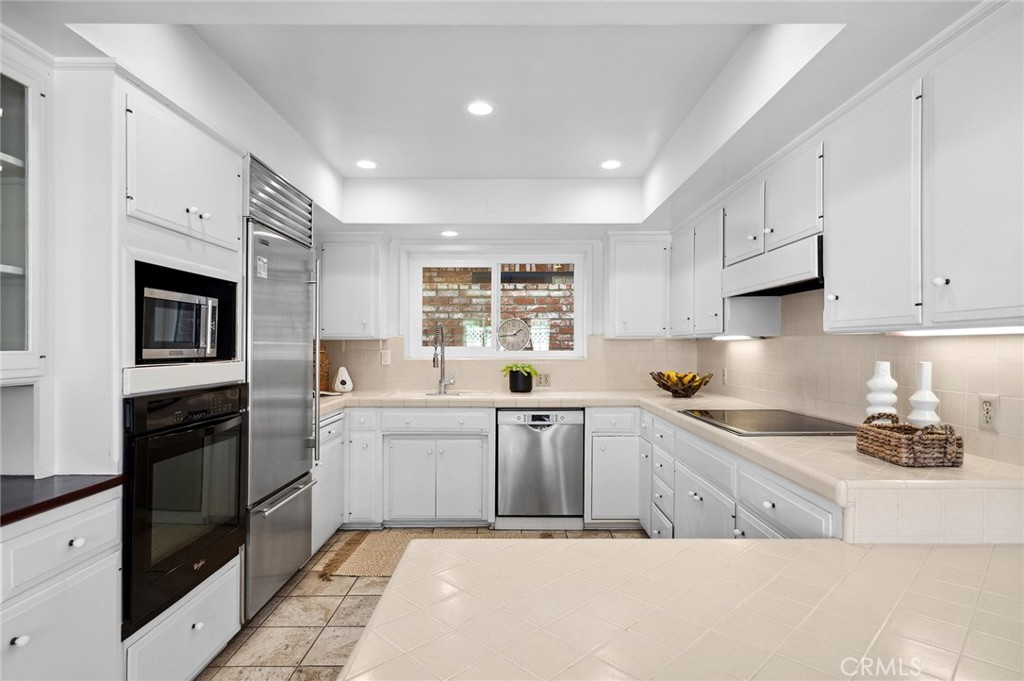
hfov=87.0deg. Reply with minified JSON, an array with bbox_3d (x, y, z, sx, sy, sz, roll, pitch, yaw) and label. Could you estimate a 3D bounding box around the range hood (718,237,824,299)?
[{"bbox_3d":[1.290,-0.312,2.445,0.360,0.160,0.910,0,0,0],"label":"range hood"}]

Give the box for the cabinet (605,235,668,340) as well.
[{"bbox_3d":[0.925,-0.412,4.140,0.440,0.790,0.330,0,0,0],"label":"cabinet"}]

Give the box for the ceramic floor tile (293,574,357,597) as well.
[{"bbox_3d":[-1.007,1.327,2.935,0.300,0.012,0.292,0,0,0],"label":"ceramic floor tile"}]

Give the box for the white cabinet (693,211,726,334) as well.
[{"bbox_3d":[1.302,-0.375,3.155,0.330,0.670,0.475,0,0,0],"label":"white cabinet"}]

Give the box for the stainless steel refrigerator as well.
[{"bbox_3d":[-1.444,0.244,2.725,0.620,2.070,0.775,0,0,0],"label":"stainless steel refrigerator"}]

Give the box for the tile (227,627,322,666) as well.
[{"bbox_3d":[-1.011,1.323,2.332,0.302,0.012,0.307,0,0,0],"label":"tile"}]

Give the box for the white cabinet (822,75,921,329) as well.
[{"bbox_3d":[1.319,-0.389,1.755,0.322,0.700,0.490,0,0,0],"label":"white cabinet"}]

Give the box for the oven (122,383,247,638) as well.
[{"bbox_3d":[-1.535,0.580,2.165,0.600,0.765,0.757,0,0,0],"label":"oven"}]

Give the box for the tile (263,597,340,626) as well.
[{"bbox_3d":[-1.006,1.306,2.605,0.300,0.010,0.300,0,0,0],"label":"tile"}]

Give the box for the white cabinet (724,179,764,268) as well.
[{"bbox_3d":[1.300,-0.560,2.683,0.330,0.325,0.475,0,0,0],"label":"white cabinet"}]

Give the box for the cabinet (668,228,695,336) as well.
[{"bbox_3d":[1.331,-0.374,3.720,0.322,0.690,0.530,0,0,0],"label":"cabinet"}]

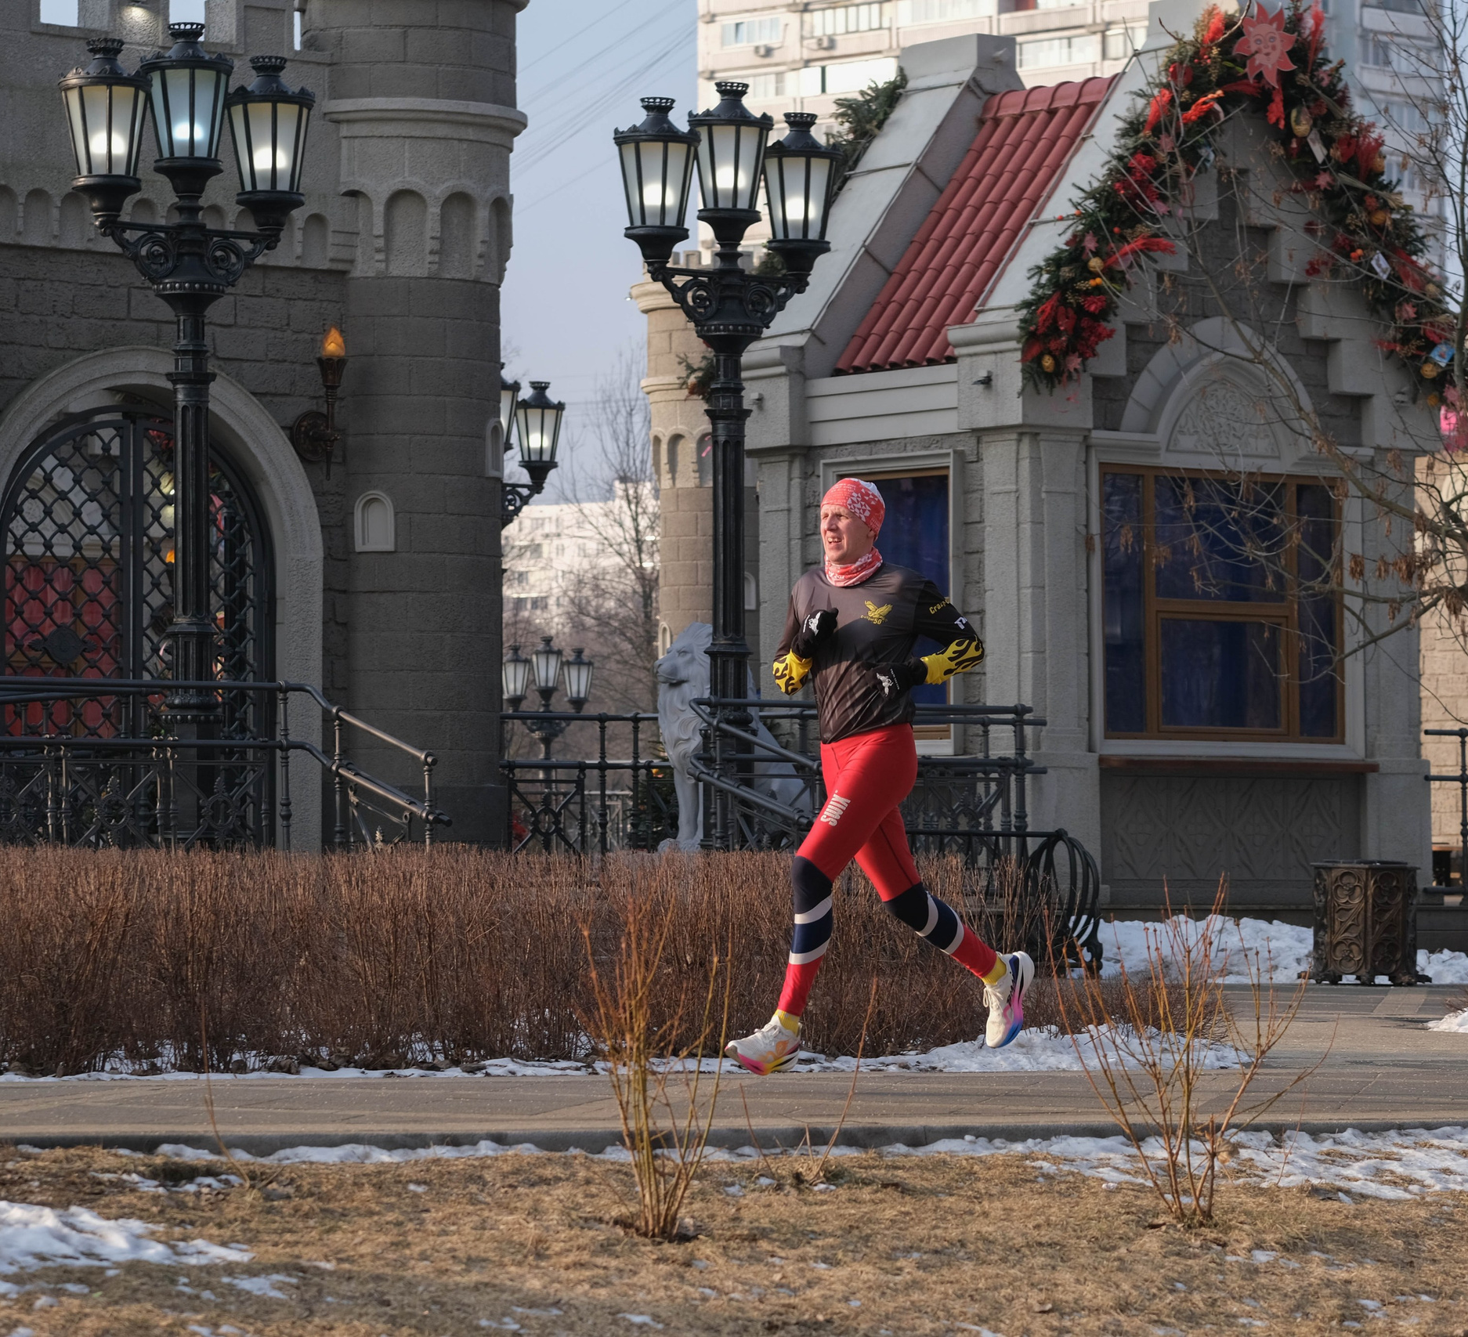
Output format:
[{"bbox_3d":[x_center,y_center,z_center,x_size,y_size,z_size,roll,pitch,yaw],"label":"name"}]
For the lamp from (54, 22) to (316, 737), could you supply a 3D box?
[{"bbox_3d":[-2.372,-1.027,23.300,1.250,3.500,0.420,2,-3,-37],"label":"lamp"}]

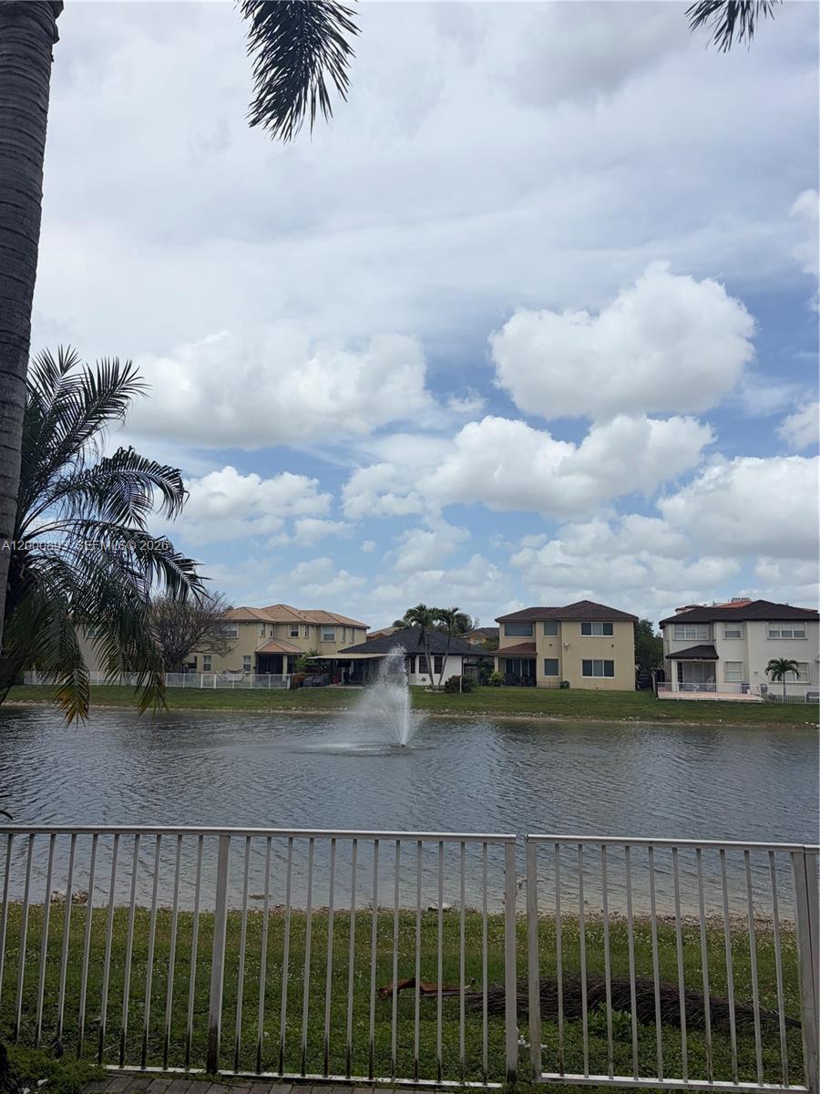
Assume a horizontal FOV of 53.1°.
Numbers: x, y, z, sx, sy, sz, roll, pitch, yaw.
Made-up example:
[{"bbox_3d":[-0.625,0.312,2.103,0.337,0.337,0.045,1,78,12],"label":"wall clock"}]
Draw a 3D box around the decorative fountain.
[{"bbox_3d":[-0.938,6.225,34.465,2.520,4.200,2.520,1,-8,0],"label":"decorative fountain"}]

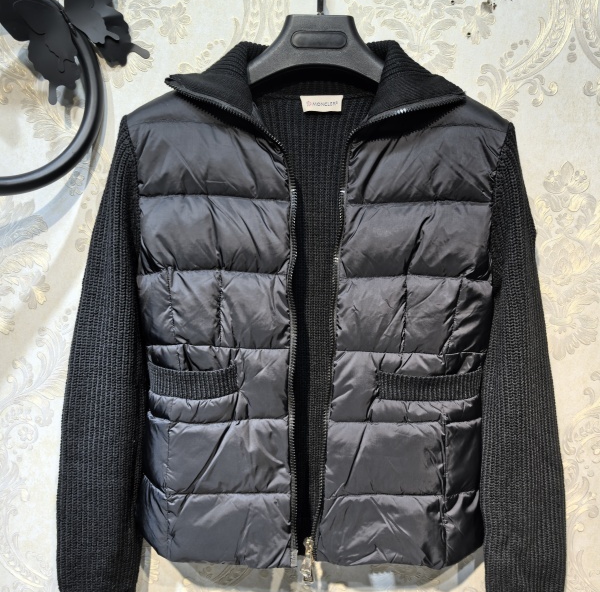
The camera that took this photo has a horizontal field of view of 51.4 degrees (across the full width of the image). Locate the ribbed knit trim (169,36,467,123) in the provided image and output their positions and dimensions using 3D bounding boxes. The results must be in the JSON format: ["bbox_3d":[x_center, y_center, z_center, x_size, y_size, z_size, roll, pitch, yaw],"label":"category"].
[{"bbox_3d":[0.017,-0.233,0.670,0.318,0.100,0.125,1,5,3],"label":"ribbed knit trim"}]

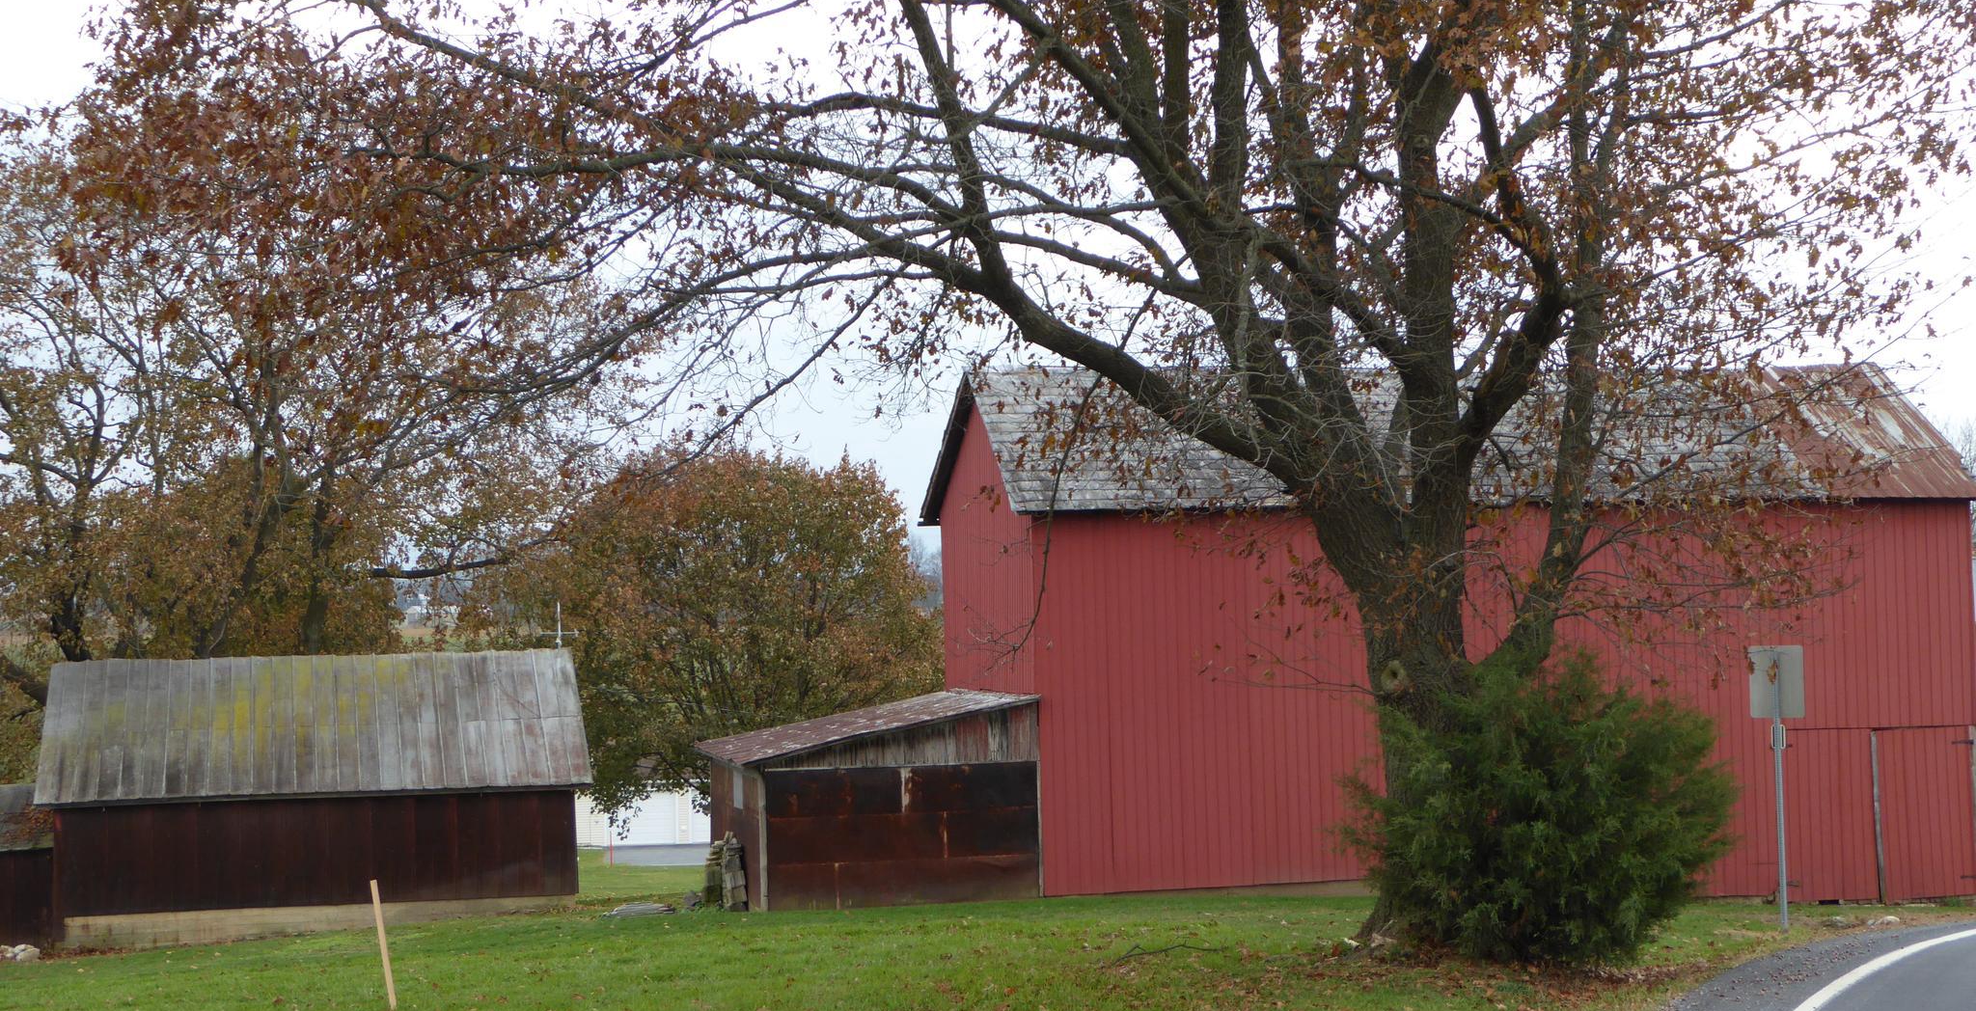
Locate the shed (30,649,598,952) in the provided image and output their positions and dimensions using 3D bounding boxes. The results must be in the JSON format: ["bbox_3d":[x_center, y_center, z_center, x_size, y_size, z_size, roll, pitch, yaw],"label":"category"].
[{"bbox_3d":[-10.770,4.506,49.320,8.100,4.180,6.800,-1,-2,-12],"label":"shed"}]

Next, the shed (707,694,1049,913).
[{"bbox_3d":[-1.738,3.943,42.517,3.850,2.640,5.800,-1,-2,-12],"label":"shed"}]

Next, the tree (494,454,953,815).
[{"bbox_3d":[-5.527,3.270,63.964,9.615,8.818,9.615,-1,-2,-12],"label":"tree"}]

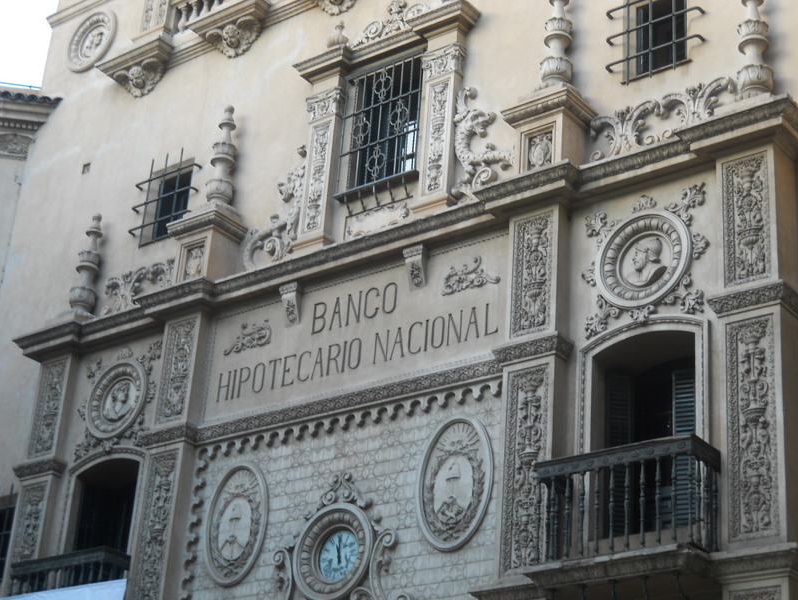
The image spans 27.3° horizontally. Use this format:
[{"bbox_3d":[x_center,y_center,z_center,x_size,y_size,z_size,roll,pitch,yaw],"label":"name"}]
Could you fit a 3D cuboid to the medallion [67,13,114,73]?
[{"bbox_3d":[-4.694,-3.953,25.157,0.927,1.008,0.120,-15,-32,35],"label":"medallion"}]

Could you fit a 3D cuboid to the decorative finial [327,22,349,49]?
[{"bbox_3d":[-0.795,-3.448,21.640,0.282,0.576,0.282,4,-26,2],"label":"decorative finial"}]

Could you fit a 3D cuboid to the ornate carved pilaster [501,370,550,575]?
[{"bbox_3d":[1.270,1.671,16.485,0.493,2.125,0.064,-15,-32,35],"label":"ornate carved pilaster"}]

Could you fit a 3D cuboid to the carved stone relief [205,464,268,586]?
[{"bbox_3d":[-1.817,2.528,18.383,0.831,1.391,0.100,-15,-32,35],"label":"carved stone relief"}]

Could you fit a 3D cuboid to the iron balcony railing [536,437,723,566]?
[{"bbox_3d":[2.071,1.927,15.005,1.659,1.015,0.533,-15,-32,35],"label":"iron balcony railing"}]

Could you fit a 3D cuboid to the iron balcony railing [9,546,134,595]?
[{"bbox_3d":[-3.929,3.597,19.409,1.642,1.015,0.533,-15,-32,35],"label":"iron balcony railing"}]

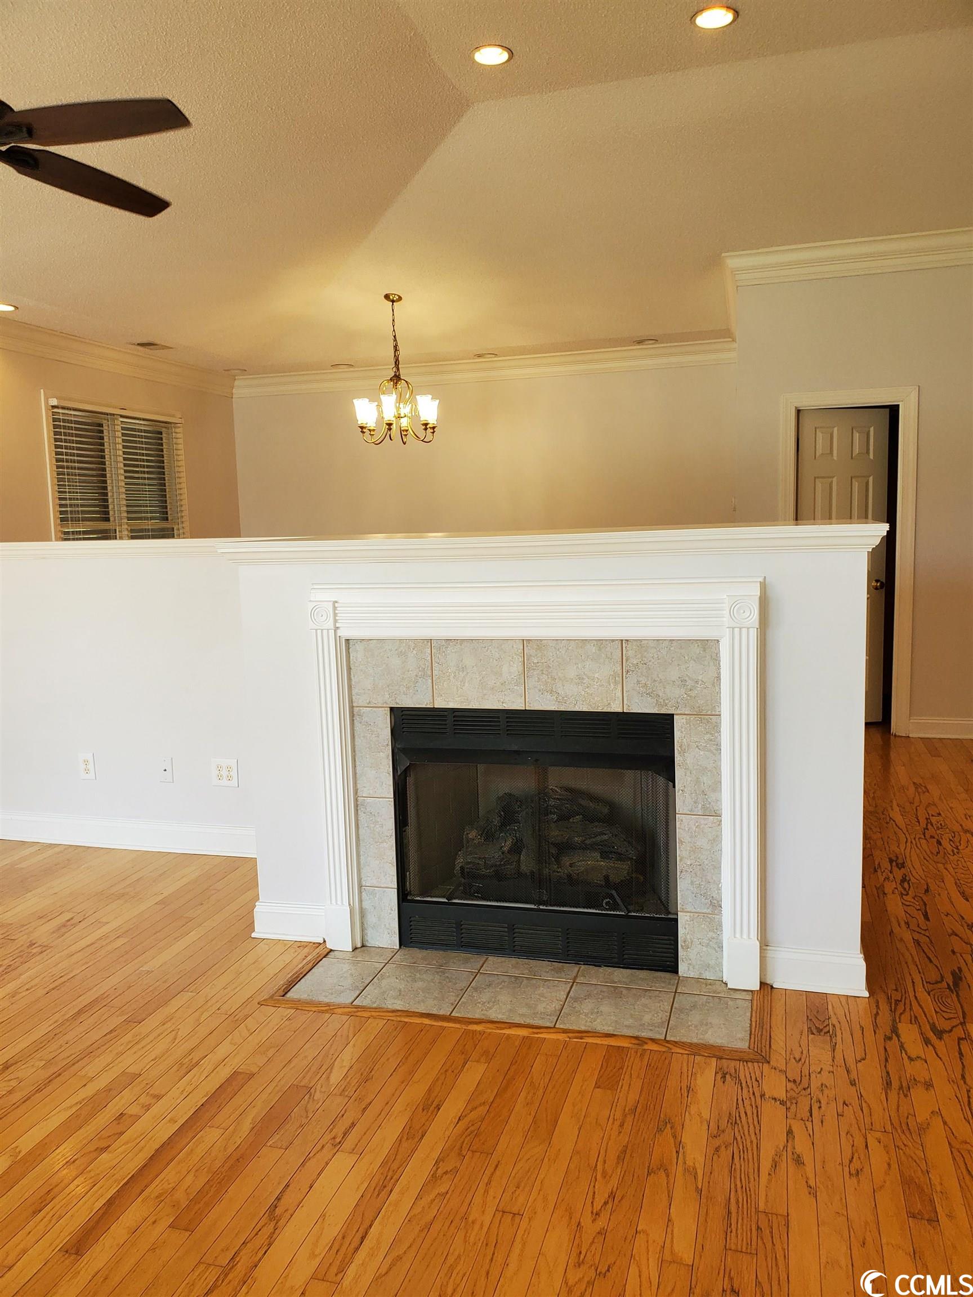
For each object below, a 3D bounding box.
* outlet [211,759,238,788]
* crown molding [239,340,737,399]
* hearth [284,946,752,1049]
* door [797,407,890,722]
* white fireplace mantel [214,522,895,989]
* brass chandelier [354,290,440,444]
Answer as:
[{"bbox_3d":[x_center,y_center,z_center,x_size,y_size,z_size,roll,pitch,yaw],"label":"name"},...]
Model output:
[{"bbox_3d":[-1.135,0.544,4.234,0.120,0.120,0.009,0,8,16],"label":"outlet"},{"bbox_3d":[-0.185,-2.760,9.688,5.313,0.193,0.092,0,8,16],"label":"crown molding"},{"bbox_3d":[0.100,1.042,2.977,1.373,0.023,0.398,0,8,16],"label":"hearth"},{"bbox_3d":[2.329,-0.515,6.411,0.608,2.035,0.037,-2,7,-5],"label":"door"},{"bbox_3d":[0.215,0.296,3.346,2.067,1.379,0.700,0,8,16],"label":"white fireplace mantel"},{"bbox_3d":[-0.748,-2.295,8.064,0.690,1.220,0.690,-2,7,0],"label":"brass chandelier"}]

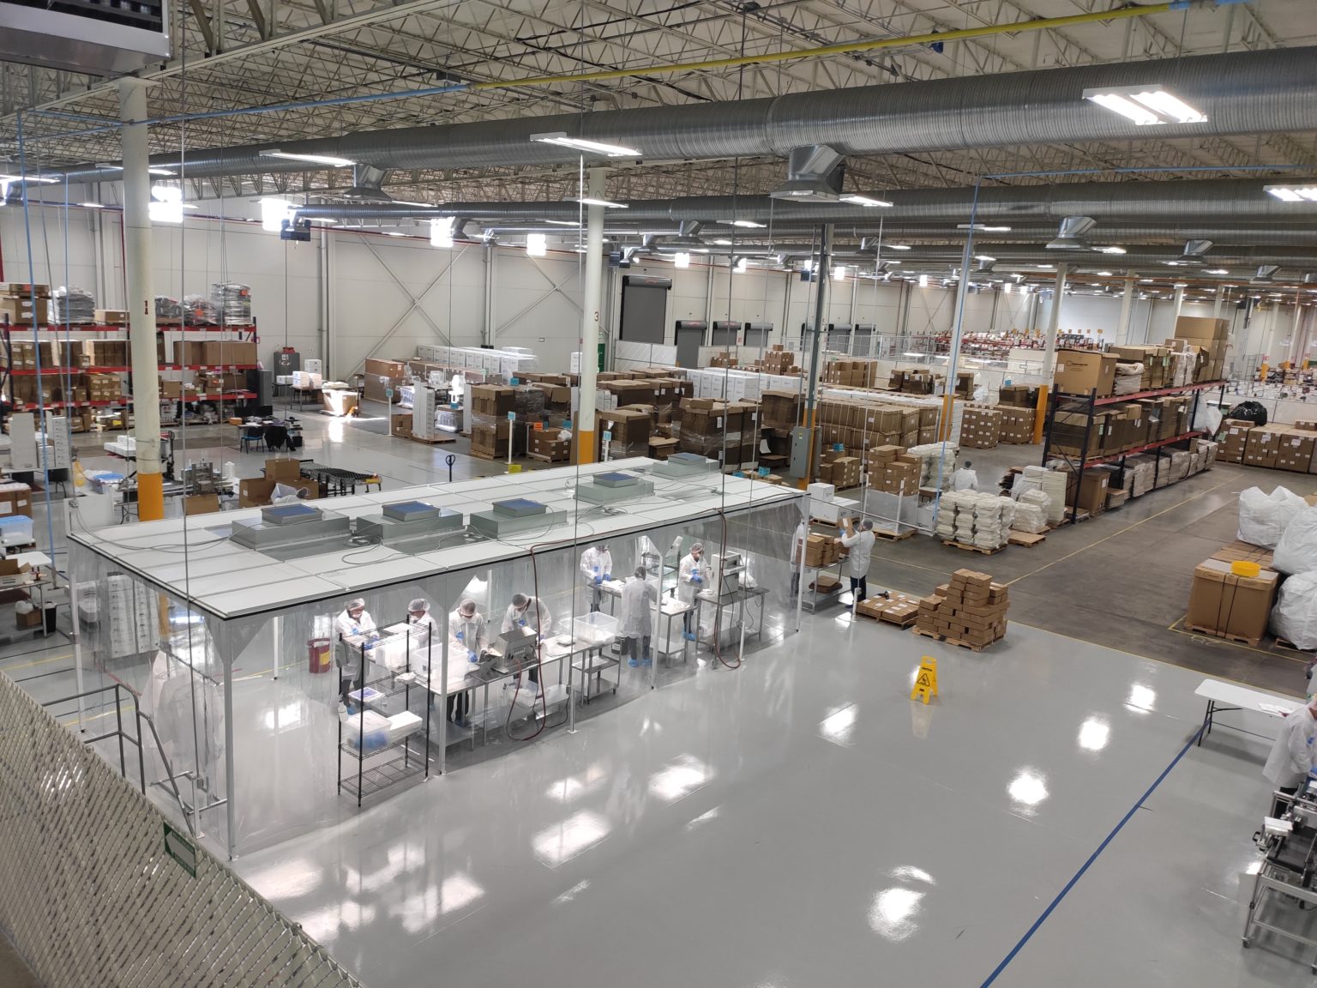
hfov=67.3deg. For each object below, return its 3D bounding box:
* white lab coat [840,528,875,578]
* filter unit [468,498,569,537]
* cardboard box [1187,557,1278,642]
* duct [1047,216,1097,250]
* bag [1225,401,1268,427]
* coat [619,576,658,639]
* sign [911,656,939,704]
[{"bbox_3d":[3.744,1.097,18.453,0.520,0.980,0.520,15,16,42],"label":"white lab coat"},{"bbox_3d":[-1.794,0.279,12.678,0.570,0.310,1.180,13,15,39],"label":"filter unit"},{"bbox_3d":[10.645,1.926,18.330,1.200,1.040,1.020,13,15,39],"label":"cardboard box"},{"bbox_3d":[7.879,-5.001,18.907,0.780,0.620,0.700,14,16,39],"label":"duct"},{"bbox_3d":[24.951,-3.449,41.893,1.400,0.980,1.200,14,16,39],"label":"bag"},{"bbox_3d":[-0.287,1.681,15.045,0.530,0.970,0.420,6,12,9],"label":"coat"},{"bbox_3d":[3.921,2.691,14.399,0.285,0.635,0.360,14,16,39],"label":"sign"}]

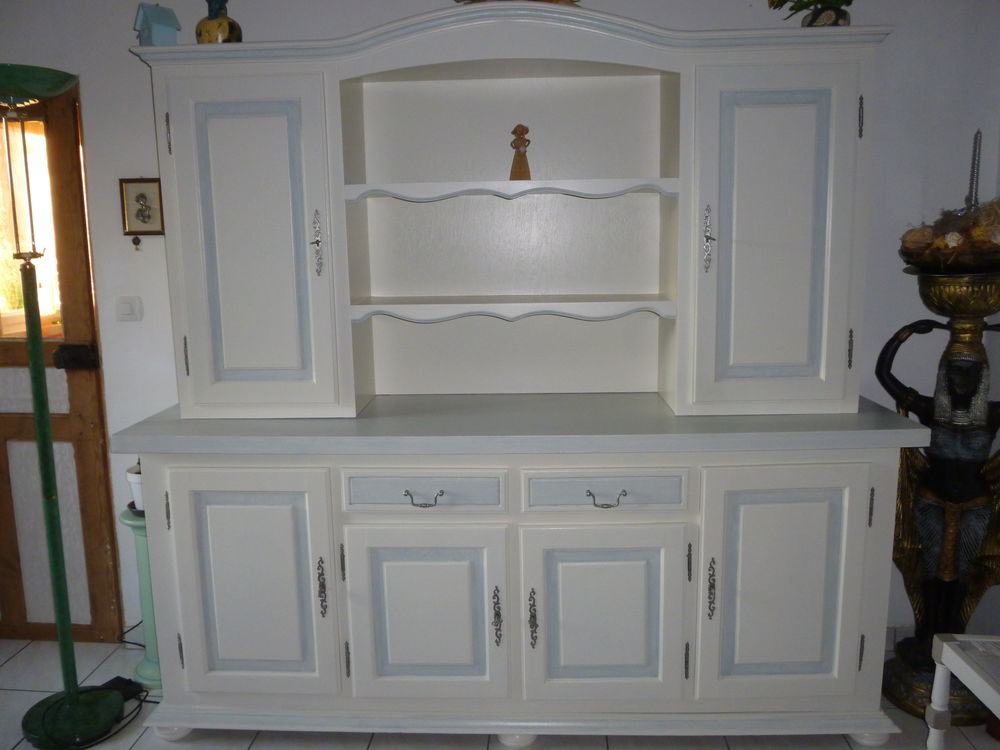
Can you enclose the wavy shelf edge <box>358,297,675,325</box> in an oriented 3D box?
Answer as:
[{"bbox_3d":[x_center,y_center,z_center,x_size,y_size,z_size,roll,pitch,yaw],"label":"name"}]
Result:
[{"bbox_3d":[0.037,-0.176,2.200,0.913,0.053,0.032,-1,9,2],"label":"wavy shelf edge"}]

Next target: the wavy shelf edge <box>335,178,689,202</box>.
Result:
[{"bbox_3d":[0.031,-0.504,2.147,0.915,0.050,0.032,-1,9,2],"label":"wavy shelf edge"}]

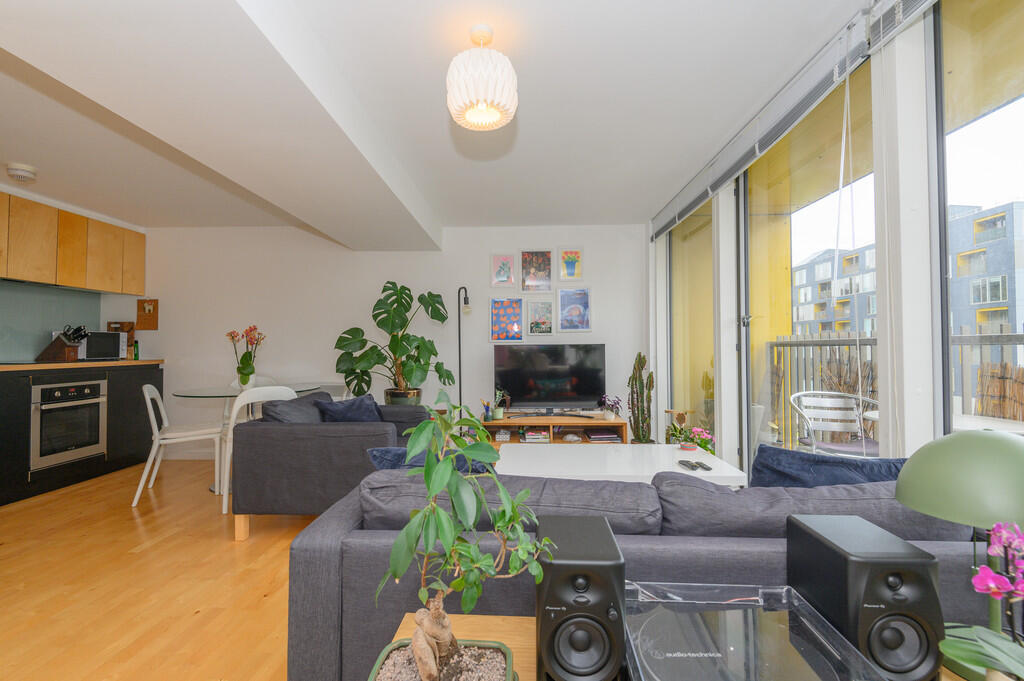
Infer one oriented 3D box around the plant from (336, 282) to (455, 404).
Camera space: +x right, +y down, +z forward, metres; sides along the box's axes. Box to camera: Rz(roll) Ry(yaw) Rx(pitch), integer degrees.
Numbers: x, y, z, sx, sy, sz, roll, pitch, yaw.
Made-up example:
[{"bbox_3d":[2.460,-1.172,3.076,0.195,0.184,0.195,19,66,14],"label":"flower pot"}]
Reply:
[{"bbox_3d":[-0.950,0.098,3.706,0.920,1.100,0.780,0,-1,2],"label":"plant"}]

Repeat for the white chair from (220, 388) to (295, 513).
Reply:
[{"bbox_3d":[-1.763,0.710,3.215,0.490,0.790,0.490,0,-1,-34],"label":"white chair"}]

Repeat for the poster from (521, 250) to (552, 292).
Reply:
[{"bbox_3d":[0.233,-0.641,4.253,0.310,0.415,0.025,0,-1,2],"label":"poster"}]

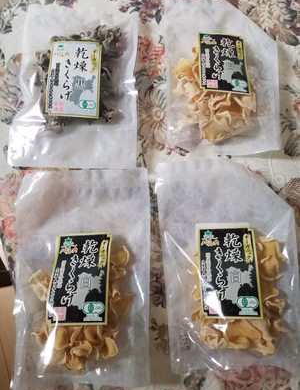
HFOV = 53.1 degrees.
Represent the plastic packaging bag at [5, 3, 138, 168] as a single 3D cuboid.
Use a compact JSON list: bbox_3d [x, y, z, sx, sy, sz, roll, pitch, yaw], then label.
[{"bbox_3d":[-0.087,-0.139,0.355,0.146,0.030,0.219,0,76,0],"label":"plastic packaging bag"}]

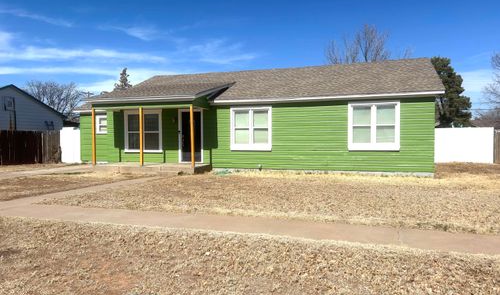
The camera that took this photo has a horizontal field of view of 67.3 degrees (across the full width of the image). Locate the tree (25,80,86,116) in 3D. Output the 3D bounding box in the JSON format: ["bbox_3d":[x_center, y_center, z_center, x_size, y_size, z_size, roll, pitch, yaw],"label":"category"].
[{"bbox_3d":[-22.365,-3.688,43.104,8.000,7.972,8.000,0,2,20],"label":"tree"}]

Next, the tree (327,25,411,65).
[{"bbox_3d":[10.762,-5.396,34.150,9.000,11.486,9.000,0,2,20],"label":"tree"}]

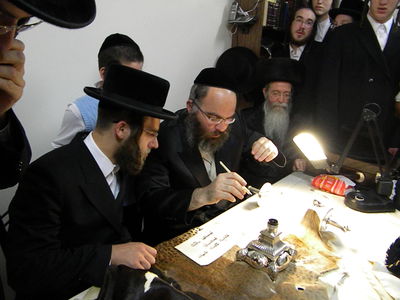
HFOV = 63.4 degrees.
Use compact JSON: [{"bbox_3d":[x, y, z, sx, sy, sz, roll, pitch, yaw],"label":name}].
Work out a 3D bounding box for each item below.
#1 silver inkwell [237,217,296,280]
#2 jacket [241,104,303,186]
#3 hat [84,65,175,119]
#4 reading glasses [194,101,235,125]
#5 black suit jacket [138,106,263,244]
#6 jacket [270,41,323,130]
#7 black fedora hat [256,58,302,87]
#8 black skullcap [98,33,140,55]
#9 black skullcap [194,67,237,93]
[{"bbox_3d":[0.219,0.291,1.018,0.138,0.138,0.138,20,29,40],"label":"silver inkwell"},{"bbox_3d":[0.436,0.026,1.870,0.500,0.600,0.380,-2,22,-5],"label":"jacket"},{"bbox_3d":[-0.229,-0.213,1.130,0.345,0.135,0.305,16,13,-11],"label":"hat"},{"bbox_3d":[0.053,-0.160,1.290,0.140,0.050,0.140,5,34,-42],"label":"reading glasses"},{"bbox_3d":[-0.002,0.097,1.390,0.520,0.590,0.430,-19,29,-39],"label":"black suit jacket"},{"bbox_3d":[0.669,-0.340,2.220,0.480,0.750,0.300,3,22,8],"label":"jacket"},{"bbox_3d":[0.450,-0.439,1.820,0.275,0.135,0.300,-3,22,-6],"label":"black fedora hat"},{"bbox_3d":[-0.344,-0.457,1.400,0.170,0.085,0.180,-12,29,-39],"label":"black skullcap"},{"bbox_3d":[0.064,-0.277,1.290,0.170,0.090,0.180,20,19,-7],"label":"black skullcap"}]

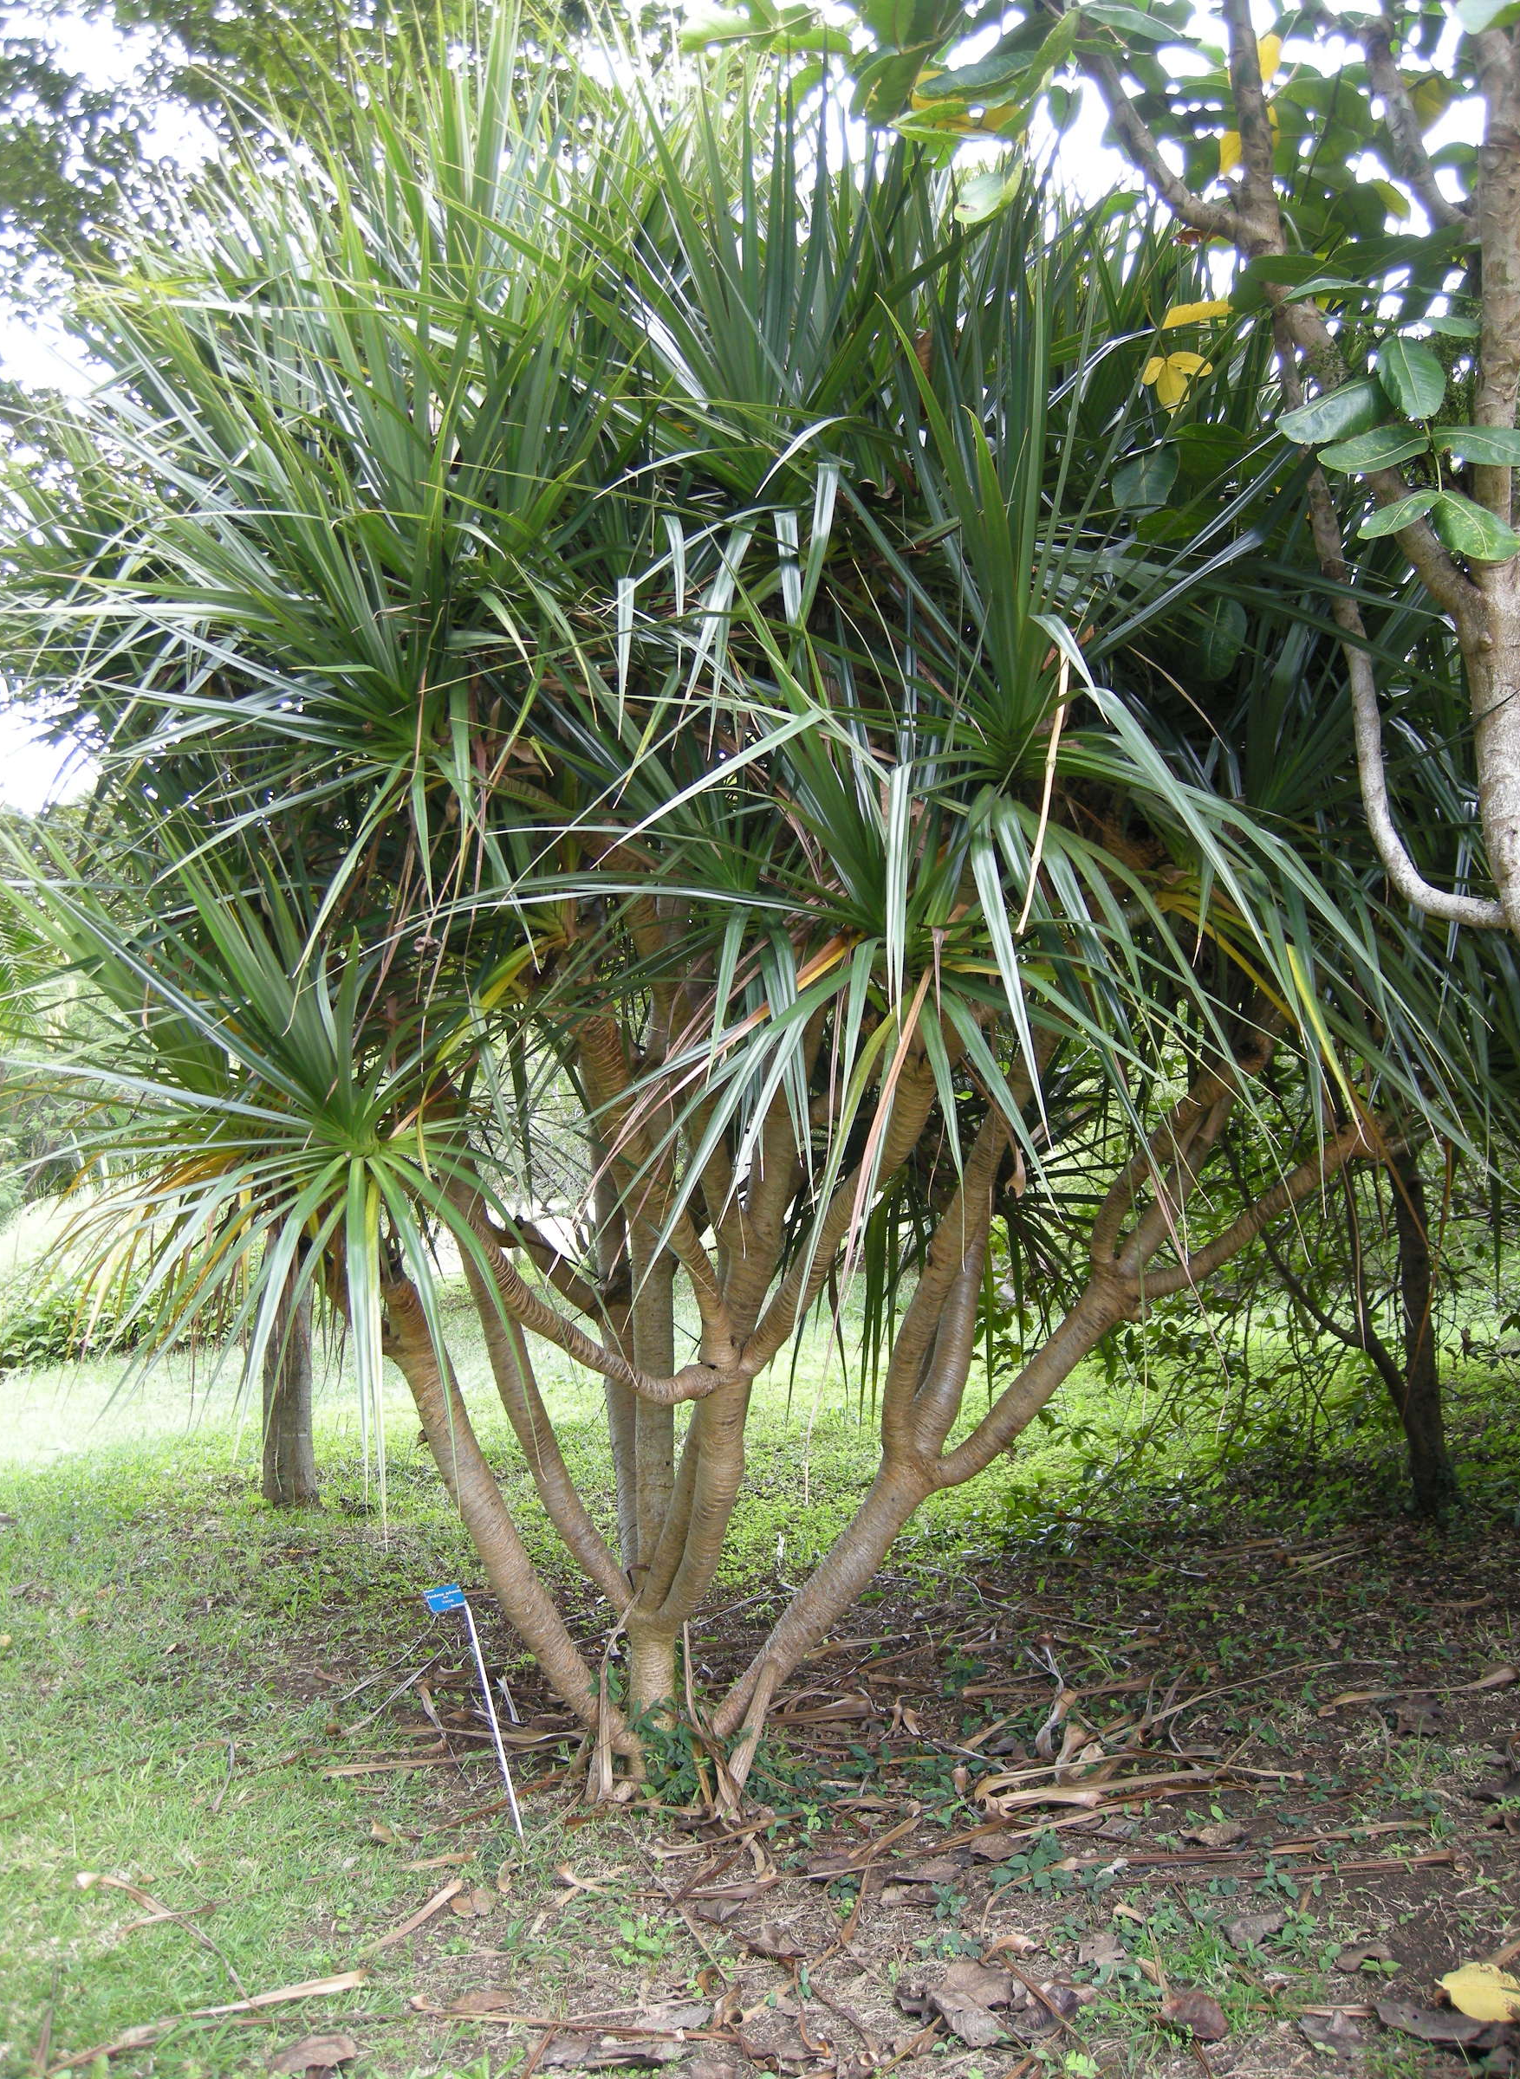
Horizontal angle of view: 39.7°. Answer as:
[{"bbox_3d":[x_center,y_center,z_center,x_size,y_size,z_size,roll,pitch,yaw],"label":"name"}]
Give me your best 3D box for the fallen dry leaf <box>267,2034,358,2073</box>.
[{"bbox_3d":[-0.741,1.681,3.484,0.147,0.040,0.068,1,-3,-12],"label":"fallen dry leaf"}]

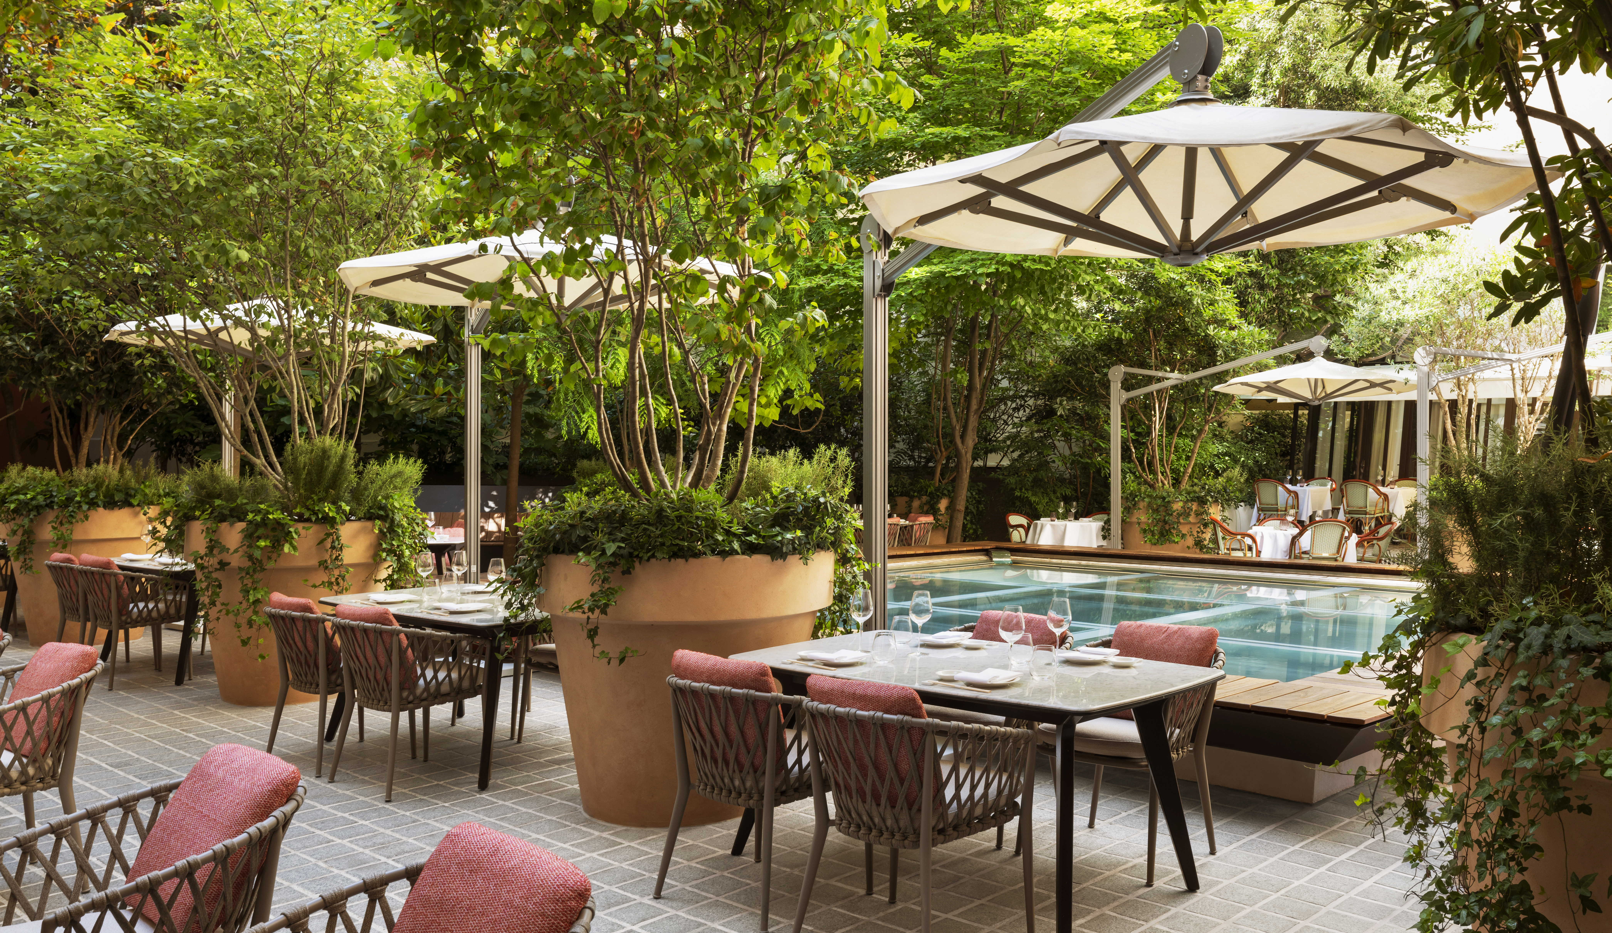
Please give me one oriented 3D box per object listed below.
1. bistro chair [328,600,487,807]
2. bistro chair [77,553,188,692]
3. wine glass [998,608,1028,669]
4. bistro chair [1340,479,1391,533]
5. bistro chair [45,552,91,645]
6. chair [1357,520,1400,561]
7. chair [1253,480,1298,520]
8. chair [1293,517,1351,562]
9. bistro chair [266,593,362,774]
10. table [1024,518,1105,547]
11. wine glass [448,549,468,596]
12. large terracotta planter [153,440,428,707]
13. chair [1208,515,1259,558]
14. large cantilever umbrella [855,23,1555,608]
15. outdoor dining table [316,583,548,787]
[{"bbox_3d":[-1.837,1.044,5.810,0.560,0.820,0.570,0,0,41],"label":"bistro chair"},{"bbox_3d":[-4.530,1.045,8.484,0.570,0.800,0.570,0,0,42],"label":"bistro chair"},{"bbox_3d":[0.734,0.606,4.455,0.090,0.212,0.090,0,0,0],"label":"wine glass"},{"bbox_3d":[7.010,0.602,15.700,0.580,0.860,0.580,0,0,44],"label":"bistro chair"},{"bbox_3d":[-4.960,1.044,8.884,0.570,0.800,0.570,0,0,42],"label":"bistro chair"},{"bbox_3d":[6.150,0.993,13.604,0.590,0.870,0.590,0,0,8],"label":"chair"},{"bbox_3d":[6.260,0.600,16.700,0.580,0.860,0.580,0,0,44],"label":"chair"},{"bbox_3d":[5.430,0.994,13.254,0.590,0.870,0.590,0,0,7],"label":"chair"},{"bbox_3d":[-2.306,1.042,6.228,0.560,0.820,0.570,0,0,41],"label":"bistro chair"},{"bbox_3d":[3.180,1.042,15.304,0.900,0.760,0.900,0,0,42],"label":"table"},{"bbox_3d":[-1.895,0.586,6.862,0.087,0.240,0.087,0,0,0],"label":"wine glass"},{"bbox_3d":[-3.270,0.644,7.970,1.680,1.600,1.650,0,0,0],"label":"large terracotta planter"},{"bbox_3d":[4.985,1.004,14.600,0.580,0.850,0.580,0,0,13],"label":"chair"},{"bbox_3d":[1.186,-0.124,5.225,2.400,3.160,3.330,0,0,-32],"label":"large cantilever umbrella"},{"bbox_3d":[-1.735,1.080,6.509,1.580,0.745,1.010,0,0,41],"label":"outdoor dining table"}]

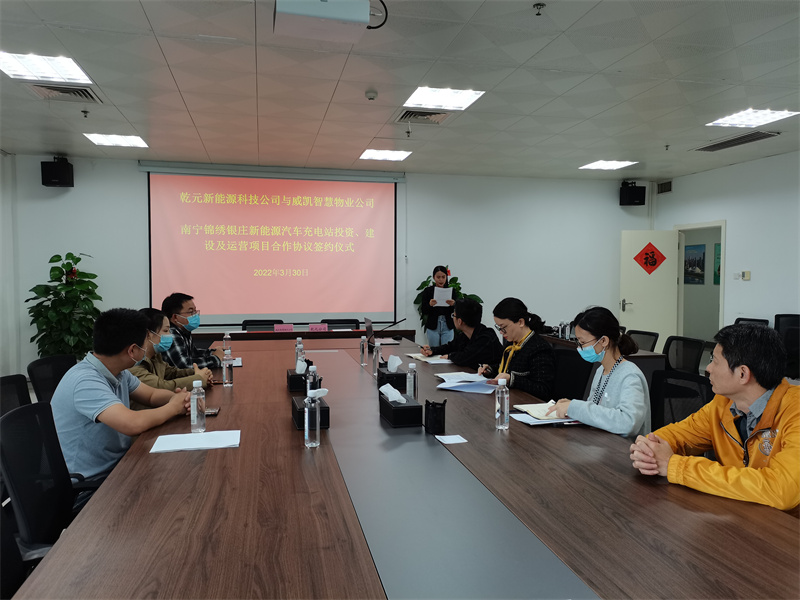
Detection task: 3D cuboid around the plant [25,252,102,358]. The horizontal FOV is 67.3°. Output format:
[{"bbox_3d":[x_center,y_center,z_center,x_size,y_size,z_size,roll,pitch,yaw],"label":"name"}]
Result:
[{"bbox_3d":[-3.956,0.246,7.167,0.850,1.620,0.820,0,2,-13],"label":"plant"}]

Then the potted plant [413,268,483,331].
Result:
[{"bbox_3d":[0.675,0.284,8.202,0.950,1.500,0.880,0,2,-13],"label":"potted plant"}]

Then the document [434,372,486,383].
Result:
[{"bbox_3d":[0.364,0.468,3.660,0.265,0.020,0.240,0,3,-13],"label":"document"}]

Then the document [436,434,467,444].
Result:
[{"bbox_3d":[0.202,0.535,2.312,0.094,0.004,0.107,0,3,-13],"label":"document"}]

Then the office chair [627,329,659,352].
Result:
[{"bbox_3d":[1.983,0.724,5.367,0.580,0.880,0.580,0,2,-13],"label":"office chair"}]

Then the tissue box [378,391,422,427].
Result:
[{"bbox_3d":[-0.001,0.475,2.612,0.123,0.094,0.245,0,3,-13],"label":"tissue box"}]

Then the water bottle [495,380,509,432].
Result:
[{"bbox_3d":[0.441,0.444,2.573,0.058,0.213,0.058,0,3,-13],"label":"water bottle"}]

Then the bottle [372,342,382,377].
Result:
[{"bbox_3d":[-0.141,0.370,3.767,0.055,0.207,0.055,0,3,-13],"label":"bottle"}]

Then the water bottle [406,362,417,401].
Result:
[{"bbox_3d":[0.064,0.422,3.030,0.058,0.213,0.058,0,3,-13],"label":"water bottle"}]

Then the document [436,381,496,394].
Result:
[{"bbox_3d":[0.365,0.472,3.266,0.285,0.035,0.205,2,3,28],"label":"document"}]

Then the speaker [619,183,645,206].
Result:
[{"bbox_3d":[3.499,-1.588,9.044,0.340,0.300,0.260,0,10,-7],"label":"speaker"}]

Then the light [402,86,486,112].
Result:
[{"bbox_3d":[0.355,-1.667,4.941,0.580,0.070,0.580,0,3,-13],"label":"light"}]

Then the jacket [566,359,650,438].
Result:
[{"bbox_3d":[0.870,0.516,2.570,0.420,0.540,0.480,0,2,-4],"label":"jacket"}]

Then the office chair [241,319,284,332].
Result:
[{"bbox_3d":[-1.485,0.662,6.546,0.580,0.870,0.580,0,2,-13],"label":"office chair"}]

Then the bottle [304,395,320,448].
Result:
[{"bbox_3d":[-0.334,0.452,2.300,0.058,0.213,0.058,0,3,-13],"label":"bottle"}]

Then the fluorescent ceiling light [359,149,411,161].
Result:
[{"bbox_3d":[-0.178,-1.790,7.368,0.580,0.050,0.580,0,3,-13],"label":"fluorescent ceiling light"}]

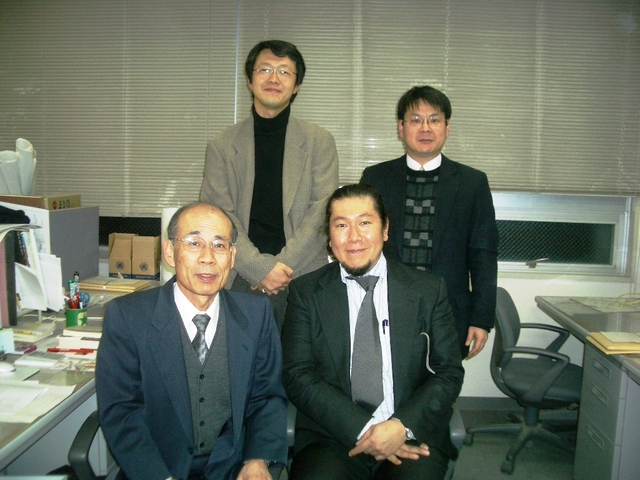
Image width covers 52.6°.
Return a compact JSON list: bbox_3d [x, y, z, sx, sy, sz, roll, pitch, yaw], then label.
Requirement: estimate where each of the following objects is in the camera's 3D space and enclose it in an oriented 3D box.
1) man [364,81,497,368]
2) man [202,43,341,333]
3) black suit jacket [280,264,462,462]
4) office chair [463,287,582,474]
[{"bbox_3d":[0.385,0.248,2.430,0.500,1.640,0.320,2,6,6],"label":"man"},{"bbox_3d":[-0.195,0.170,2.430,0.500,1.760,0.340,2,6,-2],"label":"man"},{"bbox_3d":[0.150,0.359,1.830,0.520,0.570,0.380,2,6,3],"label":"black suit jacket"},{"bbox_3d":[1.020,0.630,3.090,0.600,0.780,0.590,4,7,24],"label":"office chair"}]

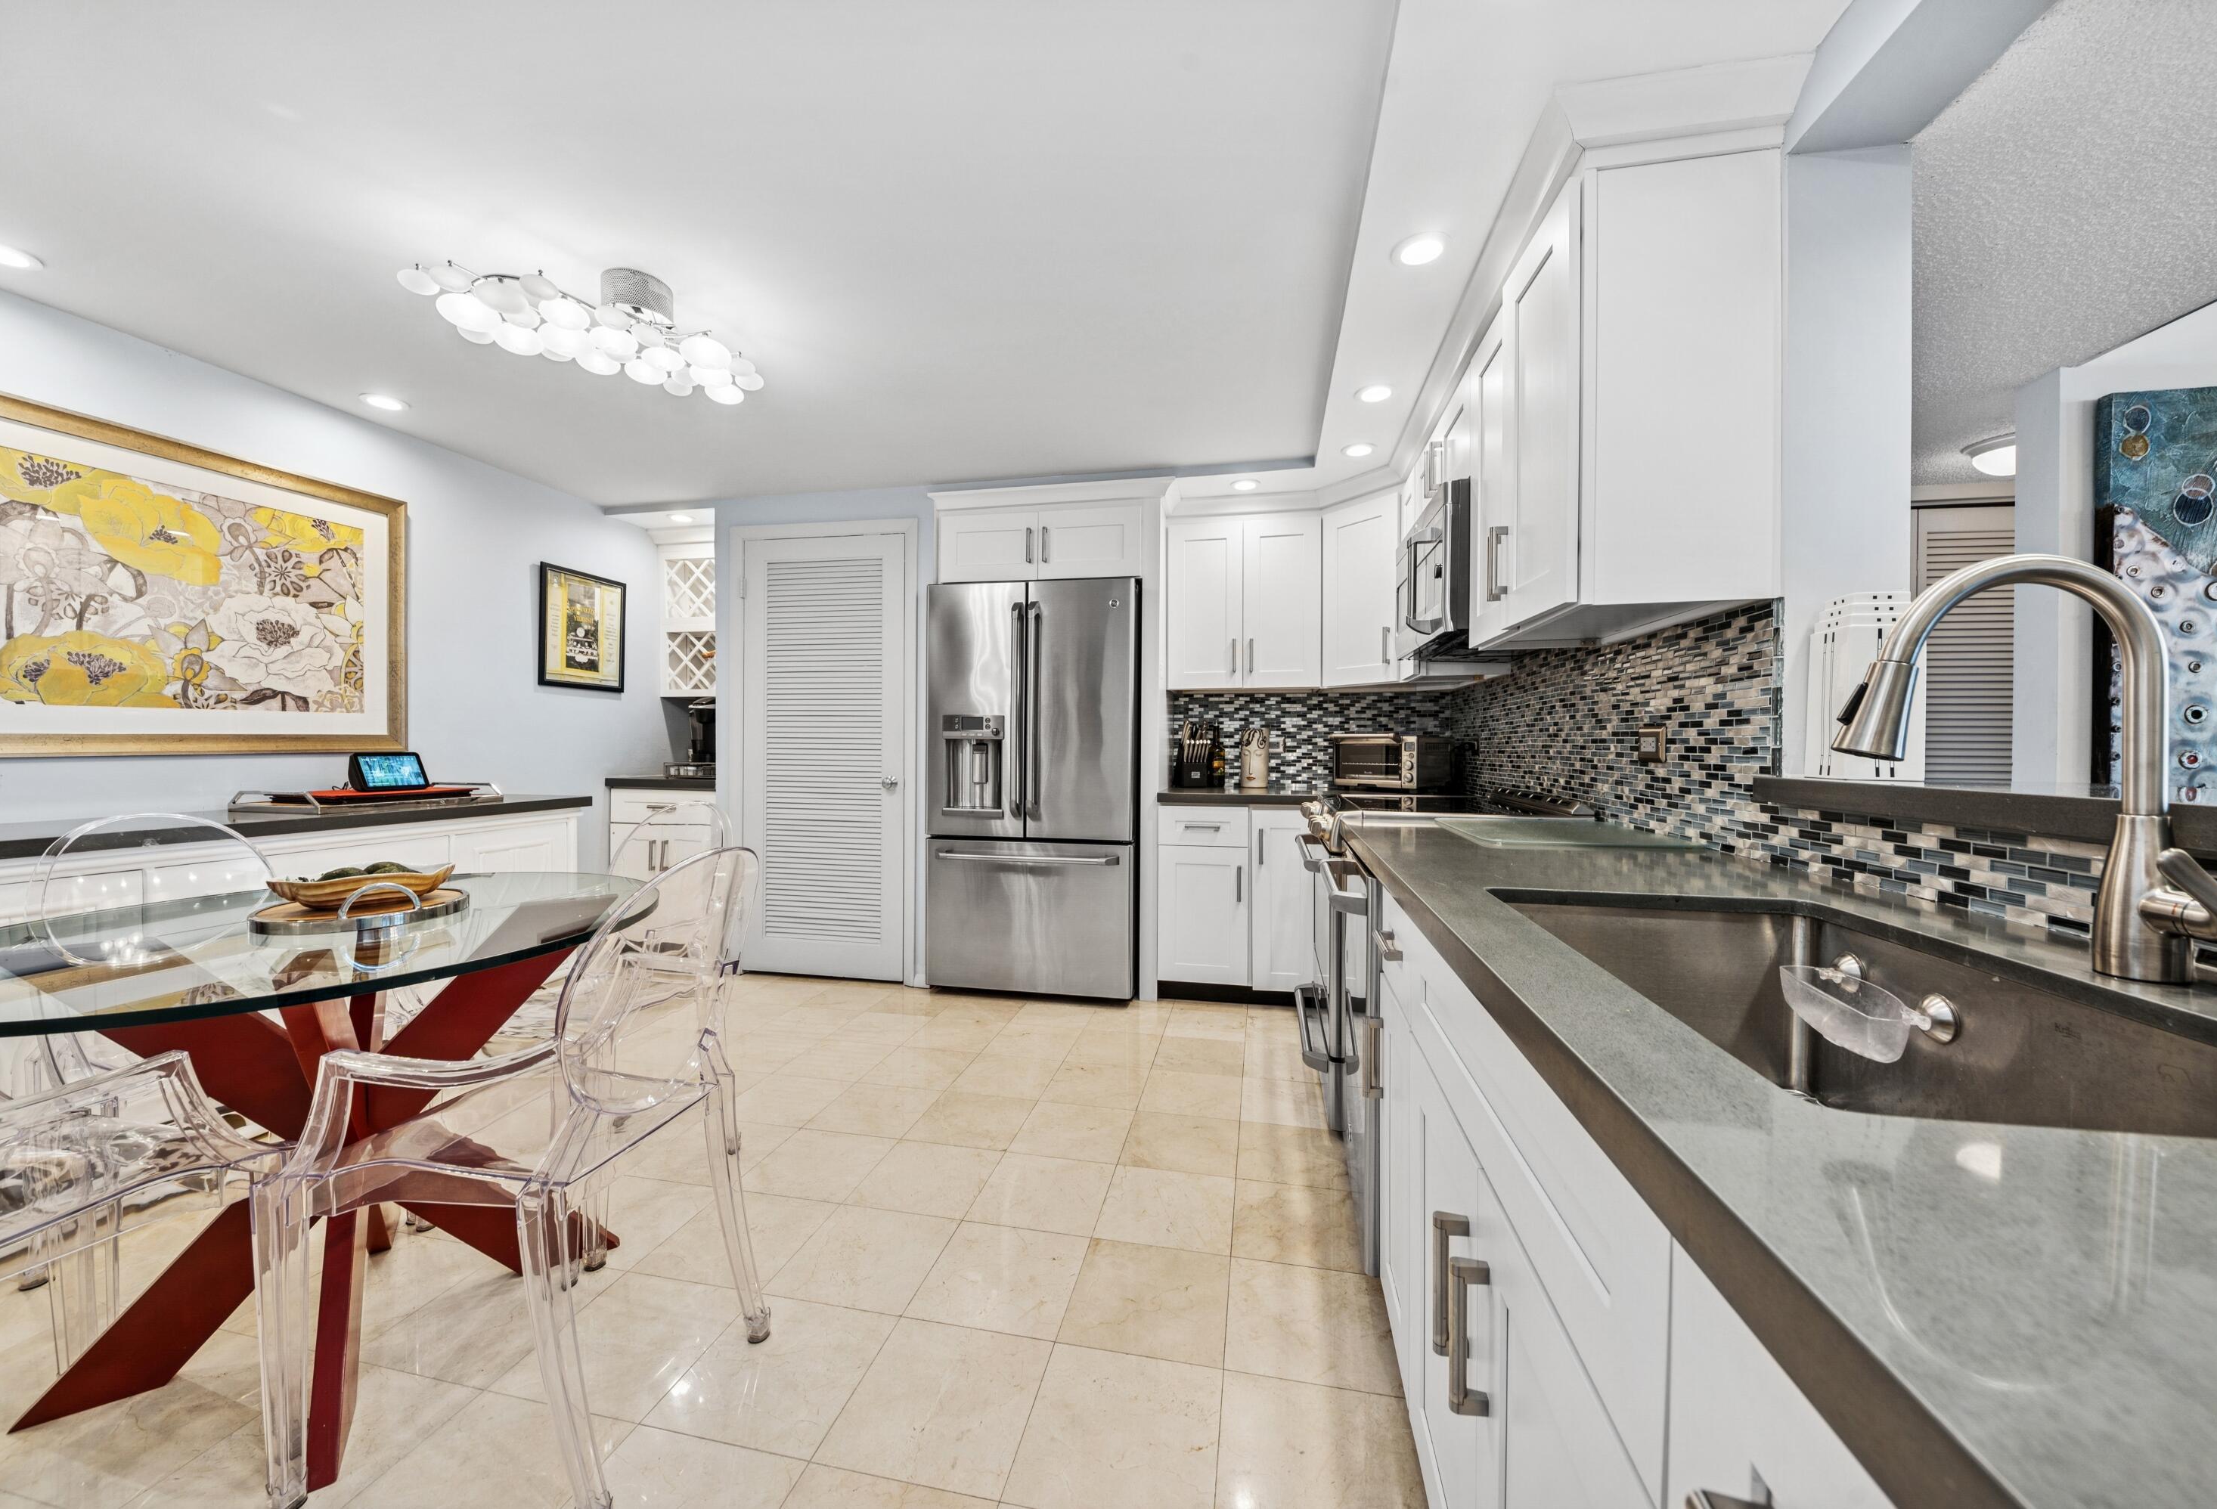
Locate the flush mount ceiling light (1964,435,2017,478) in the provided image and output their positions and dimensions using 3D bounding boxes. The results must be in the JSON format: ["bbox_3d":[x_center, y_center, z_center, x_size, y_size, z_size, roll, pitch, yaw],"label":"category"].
[{"bbox_3d":[3.849,-1.258,3.201,0.320,0.120,0.320,1,1,12],"label":"flush mount ceiling light"}]

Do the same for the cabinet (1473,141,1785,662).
[{"bbox_3d":[1.045,-0.653,1.637,0.330,0.765,0.680,0,1,12],"label":"cabinet"}]

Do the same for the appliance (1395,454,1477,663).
[{"bbox_3d":[1.156,-0.535,2.358,0.400,0.420,0.765,0,1,12],"label":"appliance"}]

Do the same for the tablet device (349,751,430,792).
[{"bbox_3d":[-2.449,0.058,2.575,0.092,0.127,0.193,1,1,17],"label":"tablet device"}]

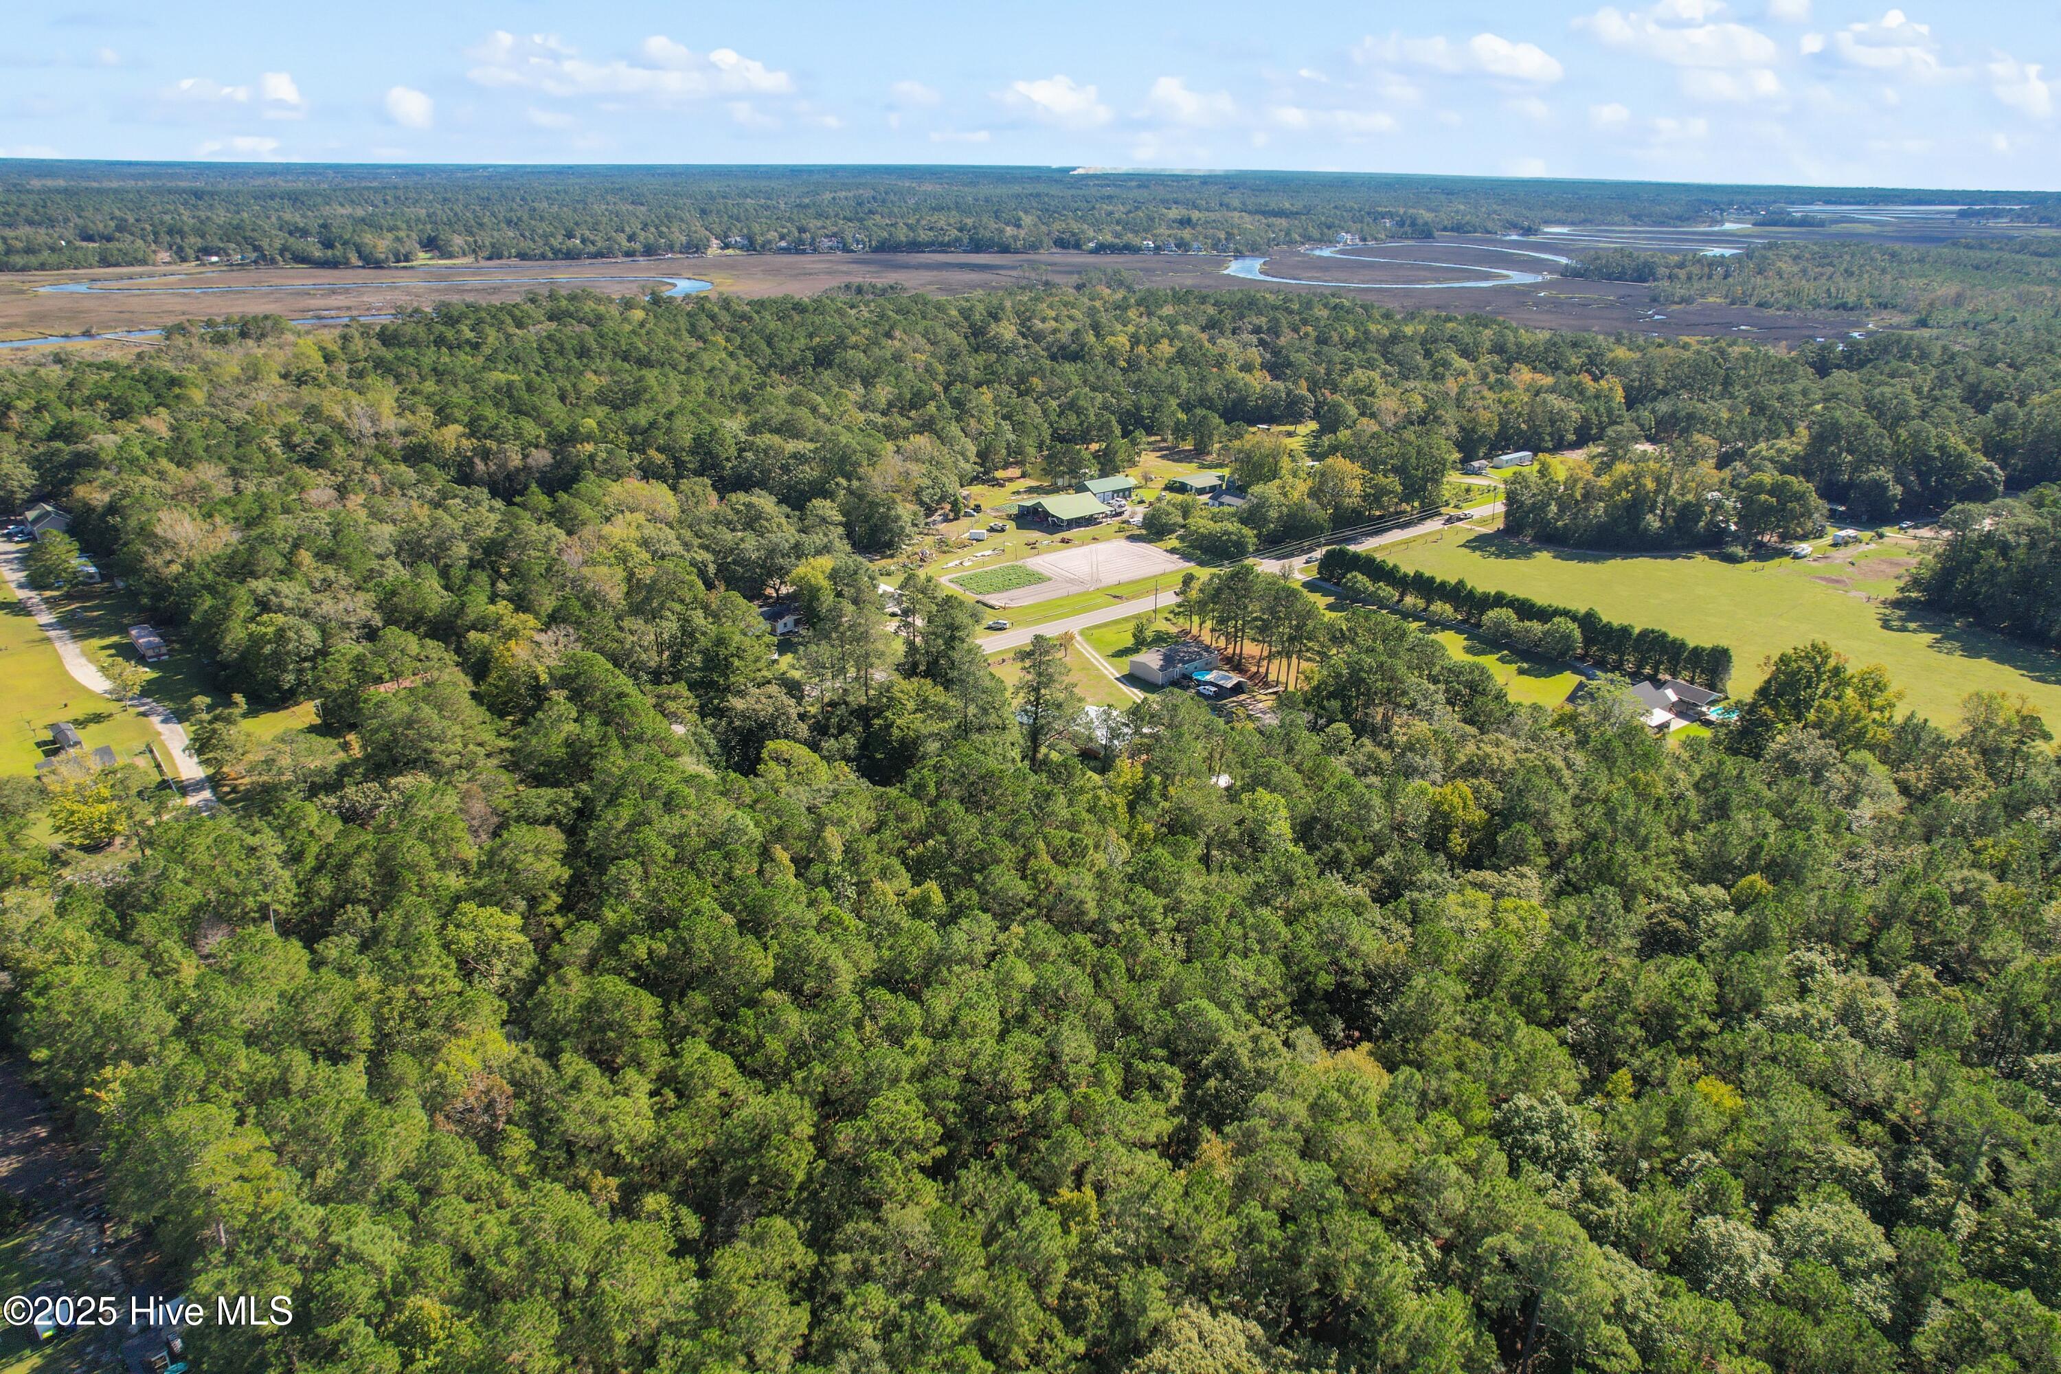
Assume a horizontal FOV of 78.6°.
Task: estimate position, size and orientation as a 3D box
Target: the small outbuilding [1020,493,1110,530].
[{"bbox_3d":[10.640,-52.660,368.790,19.000,6.060,20.210,-17,29,-36],"label":"small outbuilding"}]

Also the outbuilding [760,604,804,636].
[{"bbox_3d":[-55.540,-15.610,280.250,6.370,3.940,9.090,-18,29,-37],"label":"outbuilding"}]

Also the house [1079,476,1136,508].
[{"bbox_3d":[23.070,-62.980,395.330,17.480,5.050,11.320,-17,29,-36],"label":"house"}]

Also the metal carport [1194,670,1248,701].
[{"bbox_3d":[39.213,-0.501,251.140,5.700,3.600,6.100,-20,30,-40],"label":"metal carport"}]

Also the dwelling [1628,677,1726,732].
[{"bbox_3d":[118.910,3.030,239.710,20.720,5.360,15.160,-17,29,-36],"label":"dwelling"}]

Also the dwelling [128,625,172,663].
[{"bbox_3d":[-182.870,-9.190,261.580,3.740,3.030,16.470,-19,30,-39],"label":"dwelling"}]

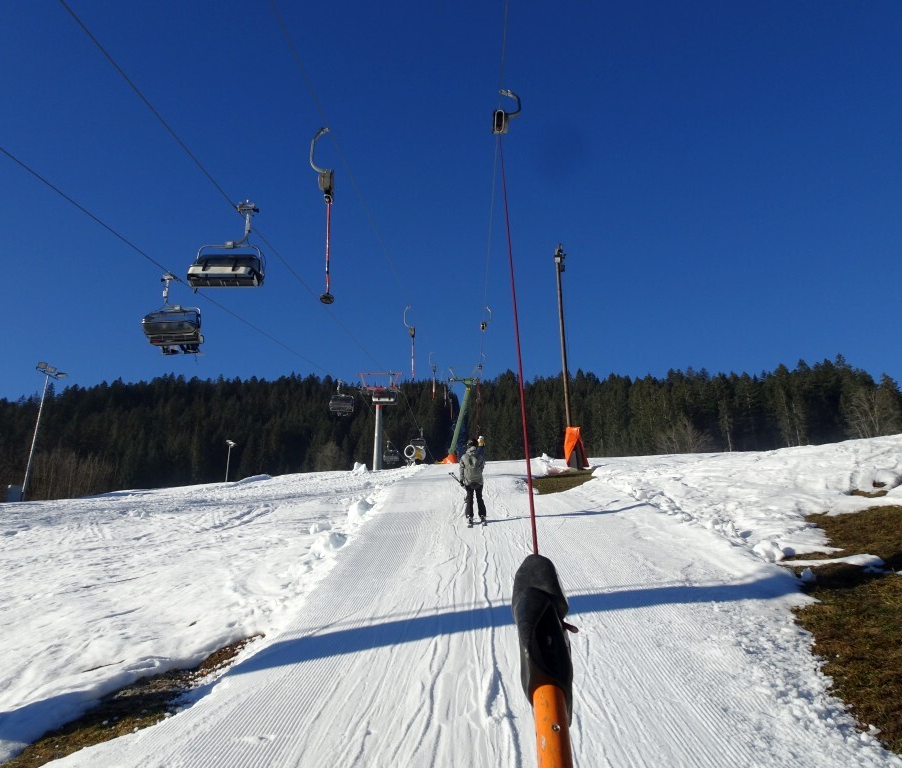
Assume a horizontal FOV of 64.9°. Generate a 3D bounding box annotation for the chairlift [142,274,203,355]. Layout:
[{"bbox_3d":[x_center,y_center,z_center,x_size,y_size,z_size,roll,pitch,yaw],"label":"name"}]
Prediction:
[{"bbox_3d":[-11.821,-3.009,30.300,2.350,3.600,1.700,-1,-20,2],"label":"chairlift"}]

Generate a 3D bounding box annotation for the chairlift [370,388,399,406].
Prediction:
[{"bbox_3d":[-5.996,1.282,65.000,2.300,1.650,1.500,-1,-20,2],"label":"chairlift"}]

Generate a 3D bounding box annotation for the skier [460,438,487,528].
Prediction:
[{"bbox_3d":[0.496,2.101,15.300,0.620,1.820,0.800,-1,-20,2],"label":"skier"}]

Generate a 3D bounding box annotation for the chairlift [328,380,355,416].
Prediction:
[{"bbox_3d":[-10.468,1.399,68.500,2.350,3.500,1.600,-1,-20,2],"label":"chairlift"}]

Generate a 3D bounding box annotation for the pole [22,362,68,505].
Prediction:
[{"bbox_3d":[-27.647,2.994,47.414,1.000,9.500,2.200,-5,-20,15],"label":"pole"}]

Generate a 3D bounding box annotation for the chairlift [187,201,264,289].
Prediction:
[{"bbox_3d":[-7.432,-4.640,23.559,2.300,3.250,1.500,-1,-20,2],"label":"chairlift"}]

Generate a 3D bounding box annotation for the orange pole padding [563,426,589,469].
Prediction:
[{"bbox_3d":[5.480,2.816,31.000,1.050,1.900,0.800,0,-20,0],"label":"orange pole padding"}]

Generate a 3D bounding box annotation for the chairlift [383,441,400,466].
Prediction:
[{"bbox_3d":[-8.601,10.204,103.500,2.350,3.500,1.600,-1,-20,2],"label":"chairlift"}]

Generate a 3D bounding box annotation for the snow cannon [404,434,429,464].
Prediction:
[{"bbox_3d":[-2.730,5.379,57.000,1.600,2.100,2.000,-17,-25,39],"label":"snow cannon"}]

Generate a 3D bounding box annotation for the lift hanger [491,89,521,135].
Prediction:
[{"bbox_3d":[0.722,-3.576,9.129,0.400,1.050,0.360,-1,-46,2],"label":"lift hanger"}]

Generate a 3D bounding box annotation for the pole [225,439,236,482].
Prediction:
[{"bbox_3d":[-35.634,13.009,113.548,1.000,8.700,2.100,-5,-20,15],"label":"pole"}]

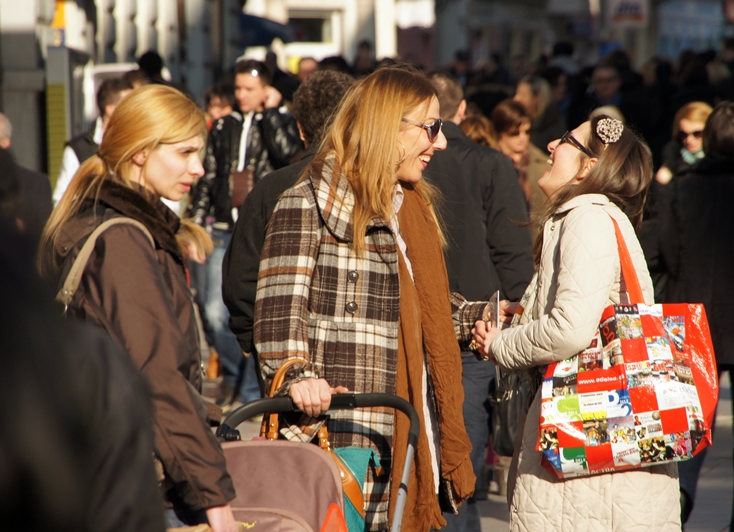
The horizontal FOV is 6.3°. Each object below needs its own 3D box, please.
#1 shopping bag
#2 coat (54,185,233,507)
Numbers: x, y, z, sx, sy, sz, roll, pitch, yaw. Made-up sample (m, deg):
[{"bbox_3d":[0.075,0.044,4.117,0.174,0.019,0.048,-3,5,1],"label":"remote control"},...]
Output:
[{"bbox_3d":[0.536,0.164,13.700,0.360,0.520,0.180,-7,2,-2],"label":"shopping bag"},{"bbox_3d":[-0.463,0.168,13.750,0.380,0.690,0.480,0,2,7],"label":"coat"}]

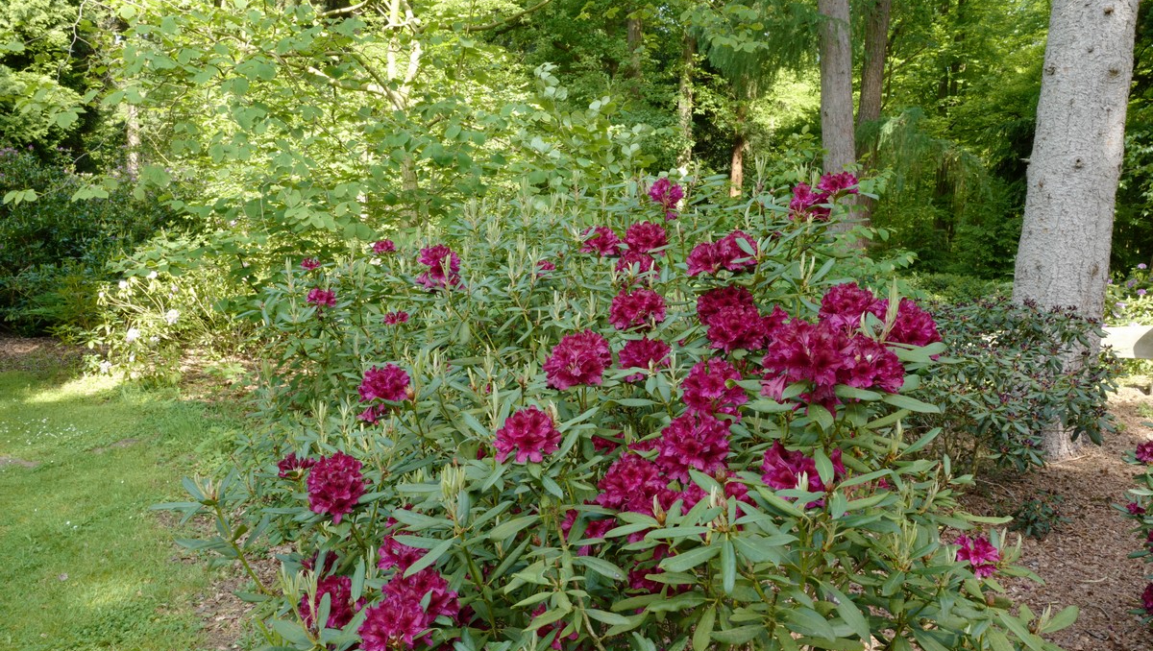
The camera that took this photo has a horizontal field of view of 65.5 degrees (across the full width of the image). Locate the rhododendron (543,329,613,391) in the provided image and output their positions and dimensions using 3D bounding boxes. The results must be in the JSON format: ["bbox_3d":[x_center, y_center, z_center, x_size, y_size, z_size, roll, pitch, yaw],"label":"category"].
[{"bbox_3d":[0.003,0.077,2.020,0.151,0.132,0.145,0,6,0],"label":"rhododendron"}]

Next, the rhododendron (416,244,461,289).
[{"bbox_3d":[-0.412,-0.178,2.700,0.135,0.125,0.130,-1,9,-9],"label":"rhododendron"}]

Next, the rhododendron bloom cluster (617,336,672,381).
[{"bbox_3d":[0.177,0.087,2.350,0.138,0.110,0.135,1,9,4],"label":"rhododendron bloom cluster"}]

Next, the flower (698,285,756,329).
[{"bbox_3d":[0.375,-0.040,2.250,0.149,0.128,0.140,1,6,9],"label":"flower"}]

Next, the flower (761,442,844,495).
[{"bbox_3d":[0.454,0.286,1.800,0.158,0.115,0.145,2,9,15],"label":"flower"}]

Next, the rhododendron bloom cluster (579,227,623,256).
[{"bbox_3d":[0.081,-0.277,2.950,0.135,0.100,0.130,0,9,2],"label":"rhododendron bloom cluster"}]

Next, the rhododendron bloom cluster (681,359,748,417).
[{"bbox_3d":[0.300,0.135,1.950,0.146,0.123,0.135,1,6,9],"label":"rhododendron bloom cluster"}]

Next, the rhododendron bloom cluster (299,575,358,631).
[{"bbox_3d":[-0.550,0.618,2.000,0.133,0.115,0.135,-3,9,-16],"label":"rhododendron bloom cluster"}]

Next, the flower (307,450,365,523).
[{"bbox_3d":[-0.545,0.366,2.030,0.135,0.162,0.135,-2,6,-15],"label":"flower"}]

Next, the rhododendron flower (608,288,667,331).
[{"bbox_3d":[0.157,-0.041,2.300,0.152,0.110,0.145,1,9,4],"label":"rhododendron flower"}]

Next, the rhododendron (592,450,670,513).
[{"bbox_3d":[0.112,0.319,1.820,0.152,0.120,0.145,1,9,4],"label":"rhododendron"}]

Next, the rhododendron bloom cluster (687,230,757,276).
[{"bbox_3d":[0.390,-0.194,2.400,0.190,0.120,0.150,1,9,9],"label":"rhododendron bloom cluster"}]

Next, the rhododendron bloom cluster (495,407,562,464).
[{"bbox_3d":[-0.104,0.236,1.920,0.143,0.117,0.140,-1,9,-3],"label":"rhododendron bloom cluster"}]

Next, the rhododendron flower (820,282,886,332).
[{"bbox_3d":[0.647,-0.044,2.100,0.145,0.110,0.140,3,9,17],"label":"rhododendron flower"}]

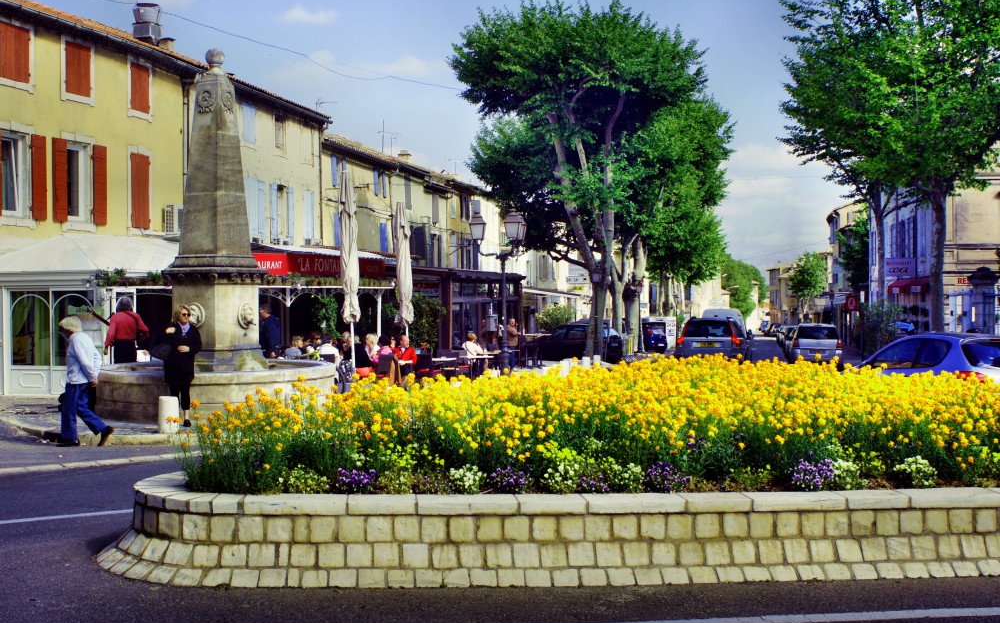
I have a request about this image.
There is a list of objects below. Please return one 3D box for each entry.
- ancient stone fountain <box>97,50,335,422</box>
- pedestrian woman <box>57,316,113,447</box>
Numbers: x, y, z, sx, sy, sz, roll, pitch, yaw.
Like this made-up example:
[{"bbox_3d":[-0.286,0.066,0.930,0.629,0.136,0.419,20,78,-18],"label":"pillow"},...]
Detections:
[{"bbox_3d":[-4.310,-1.240,17.750,3.570,5.500,3.570,0,1,34],"label":"ancient stone fountain"},{"bbox_3d":[-5.200,0.880,14.600,0.720,1.640,0.520,0,0,0],"label":"pedestrian woman"}]

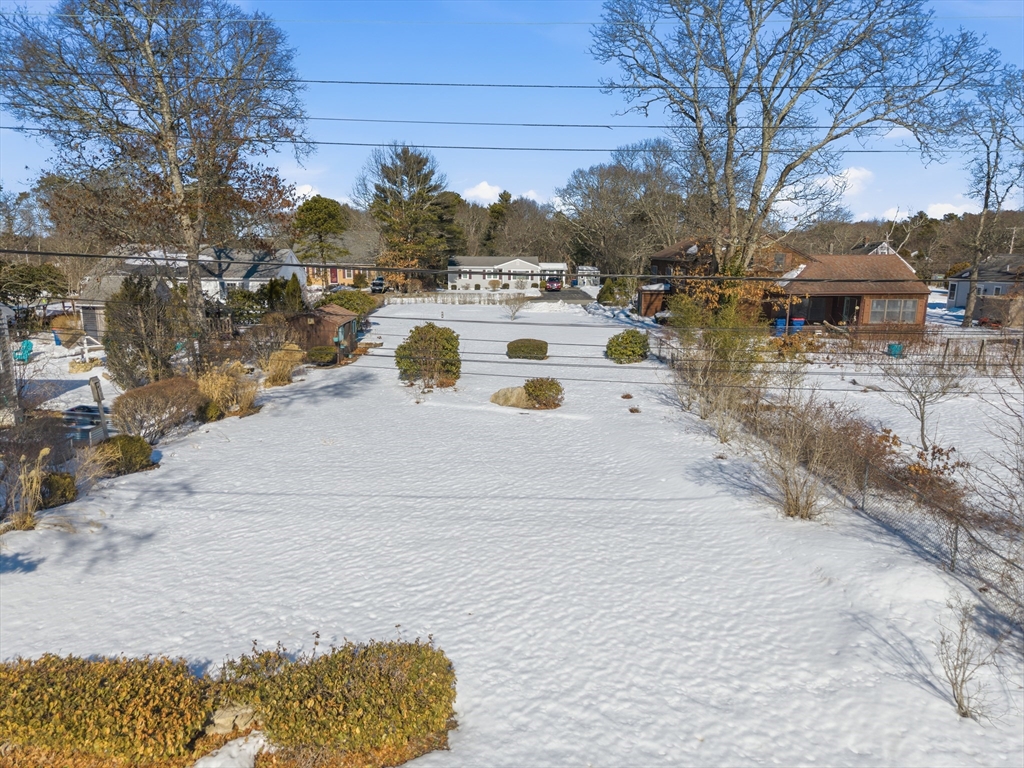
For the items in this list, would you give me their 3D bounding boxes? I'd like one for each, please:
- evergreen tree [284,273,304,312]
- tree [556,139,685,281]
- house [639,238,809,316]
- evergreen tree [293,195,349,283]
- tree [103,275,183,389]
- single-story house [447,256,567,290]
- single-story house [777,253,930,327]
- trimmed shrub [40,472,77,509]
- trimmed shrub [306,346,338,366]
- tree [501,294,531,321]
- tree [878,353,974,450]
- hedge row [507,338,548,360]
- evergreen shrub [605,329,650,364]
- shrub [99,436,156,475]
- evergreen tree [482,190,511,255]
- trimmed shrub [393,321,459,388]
[{"bbox_3d":[-18.388,-7.696,60.024,1.691,3.423,1.691,0,11,0],"label":"evergreen tree"},{"bbox_3d":[14.400,-21.973,92.494,16.600,19.000,15.000,0,11,0],"label":"tree"},{"bbox_3d":[15.600,-7.736,53.516,10.500,5.600,8.000,0,11,0],"label":"house"},{"bbox_3d":[-23.066,-16.936,85.518,6.745,11.400,6.745,0,11,0],"label":"evergreen tree"},{"bbox_3d":[-15.500,-2.351,29.913,3.000,4.800,2.900,0,11,0],"label":"tree"},{"bbox_3d":[-0.300,-15.054,95.392,15.300,4.300,8.500,0,11,0],"label":"single-story house"},{"bbox_3d":[21.079,-6.191,48.287,9.895,5.140,8.149,0,11,-2],"label":"single-story house"},{"bbox_3d":[-10.616,2.450,16.603,0.912,0.797,0.912,0,11,0],"label":"trimmed shrub"},{"bbox_3d":[-9.400,-1.389,35.302,1.450,0.820,1.300,0,11,0],"label":"trimmed shrub"},{"bbox_3d":[0.347,-5.946,54.686,2.157,2.115,2.157,0,11,0],"label":"tree"},{"bbox_3d":[12.000,0.493,20.689,2.600,2.800,2.500,0,11,0],"label":"tree"},{"bbox_3d":[0.800,-1.846,37.148,2.100,1.000,1.550,0,11,0],"label":"hedge row"},{"bbox_3d":[5.868,-1.956,35.996,2.307,1.724,2.307,0,11,0],"label":"evergreen shrub"},{"bbox_3d":[-10.250,1.798,18.807,1.350,0.970,1.300,0,11,0],"label":"shrub"},{"bbox_3d":[-2.400,-23.260,110.588,4.800,14.500,4.800,0,11,0],"label":"evergreen tree"},{"bbox_3d":[-3.611,-1.320,30.519,2.794,2.655,2.794,0,11,0],"label":"trimmed shrub"}]

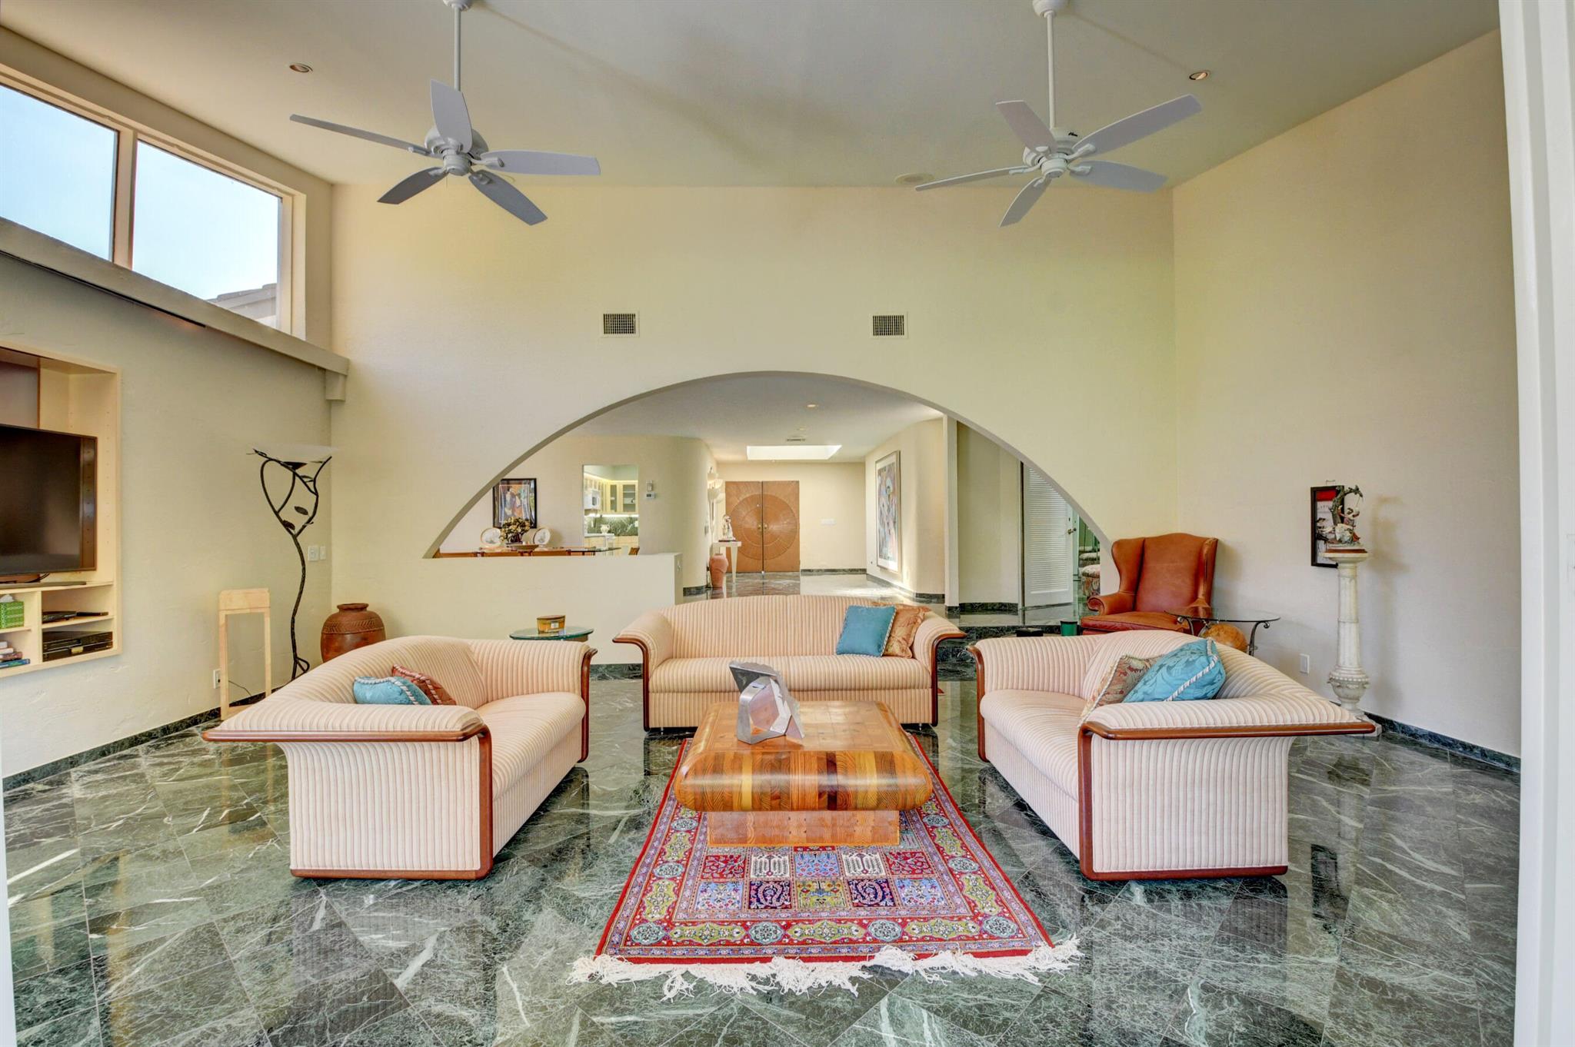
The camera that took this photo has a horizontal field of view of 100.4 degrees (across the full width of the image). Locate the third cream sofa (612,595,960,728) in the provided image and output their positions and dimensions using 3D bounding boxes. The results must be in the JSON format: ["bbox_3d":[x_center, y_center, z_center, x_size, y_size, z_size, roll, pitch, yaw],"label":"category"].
[{"bbox_3d":[0.016,0.939,4.618,2.248,0.794,0.920,-1,0,-1],"label":"third cream sofa"}]

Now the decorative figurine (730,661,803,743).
[{"bbox_3d":[-0.093,0.784,2.925,0.322,0.341,0.220,-1,0,-1],"label":"decorative figurine"}]

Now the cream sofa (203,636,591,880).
[{"bbox_3d":[-1.562,0.964,3.056,0.920,0.794,1.551,-1,0,1],"label":"cream sofa"}]

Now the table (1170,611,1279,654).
[{"bbox_3d":[3.250,1.004,4.898,0.742,0.645,0.742,-1,0,-1],"label":"table"}]

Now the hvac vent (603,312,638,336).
[{"bbox_3d":[-1.543,-1.843,6.032,0.335,0.226,0.040,-1,0,-1],"label":"hvac vent"}]

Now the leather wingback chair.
[{"bbox_3d":[2.959,0.706,5.362,0.780,1.180,0.820,-1,0,45],"label":"leather wingback chair"}]

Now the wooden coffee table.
[{"bbox_3d":[0.061,1.152,3.142,1.050,0.400,1.050,-1,0,-1],"label":"wooden coffee table"}]

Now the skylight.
[{"bbox_3d":[0.080,-1.463,12.931,1.697,0.200,2.526,-1,0,-1],"label":"skylight"}]

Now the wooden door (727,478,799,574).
[{"bbox_3d":[-0.520,0.072,14.200,1.620,2.000,0.070,-1,0,0],"label":"wooden door"}]

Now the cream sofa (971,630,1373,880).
[{"bbox_3d":[1.512,0.925,2.987,0.920,0.794,1.551,-1,0,-2],"label":"cream sofa"}]

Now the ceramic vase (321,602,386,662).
[{"bbox_3d":[-3.511,1.020,5.311,0.449,0.741,0.449,-1,0,-1],"label":"ceramic vase"}]

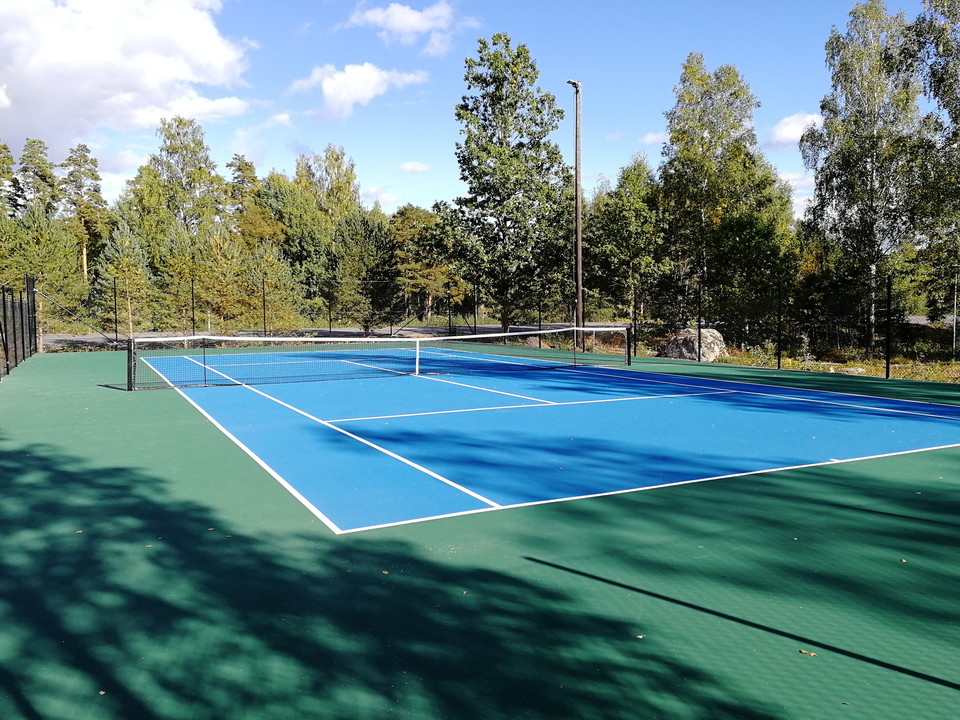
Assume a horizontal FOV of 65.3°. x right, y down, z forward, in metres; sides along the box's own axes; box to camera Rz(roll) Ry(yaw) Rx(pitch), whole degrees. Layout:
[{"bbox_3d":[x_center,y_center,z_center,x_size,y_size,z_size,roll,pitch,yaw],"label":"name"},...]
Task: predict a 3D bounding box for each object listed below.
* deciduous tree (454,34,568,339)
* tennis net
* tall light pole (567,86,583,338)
[{"bbox_3d":[1.779,-9.931,42.927,7.000,17.110,7.000,0,4,0],"label":"deciduous tree"},{"bbox_3d":[-1.520,-0.133,18.500,12.900,1.080,0.100,-2,4,-27],"label":"tennis net"},{"bbox_3d":[3.862,-5.830,30.339,0.650,10.780,0.300,-1,4,-16],"label":"tall light pole"}]

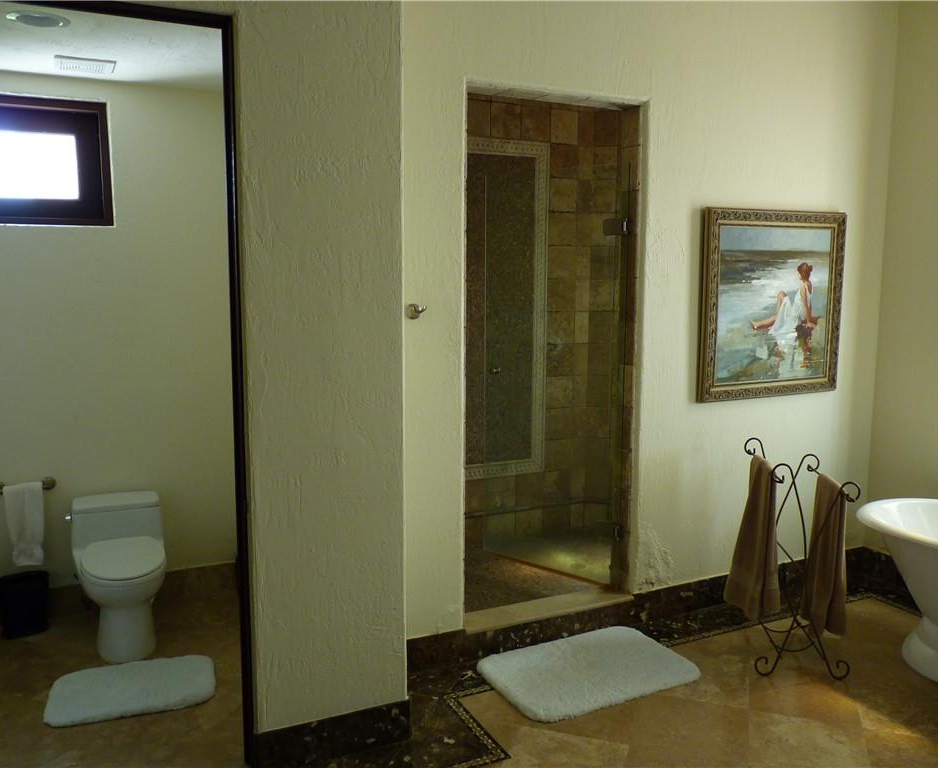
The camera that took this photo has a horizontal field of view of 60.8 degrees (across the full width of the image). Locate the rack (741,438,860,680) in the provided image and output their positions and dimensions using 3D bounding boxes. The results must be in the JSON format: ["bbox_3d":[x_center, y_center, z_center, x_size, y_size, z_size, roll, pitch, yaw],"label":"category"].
[{"bbox_3d":[1.429,0.745,3.553,0.383,0.926,0.533,1,7,7],"label":"rack"}]

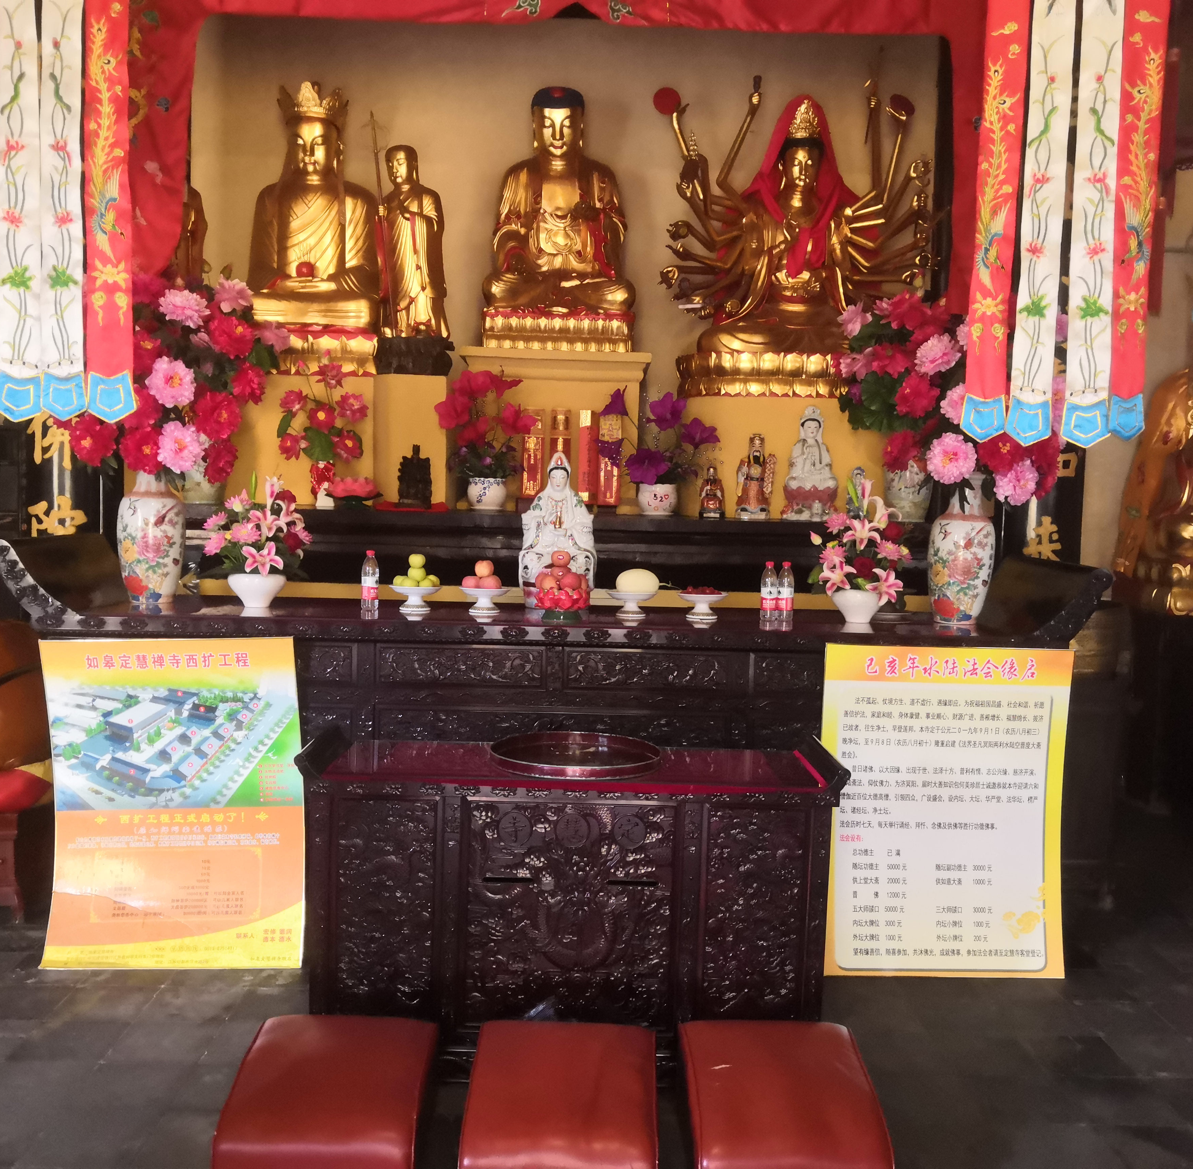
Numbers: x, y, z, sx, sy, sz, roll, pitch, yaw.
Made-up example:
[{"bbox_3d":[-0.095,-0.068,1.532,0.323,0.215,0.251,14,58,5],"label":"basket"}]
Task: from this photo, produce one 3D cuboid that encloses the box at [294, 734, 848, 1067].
[{"bbox_3d":[-0.083,0.952,3.728,1.563,0.900,0.540,2,4,-1],"label":"box"}]

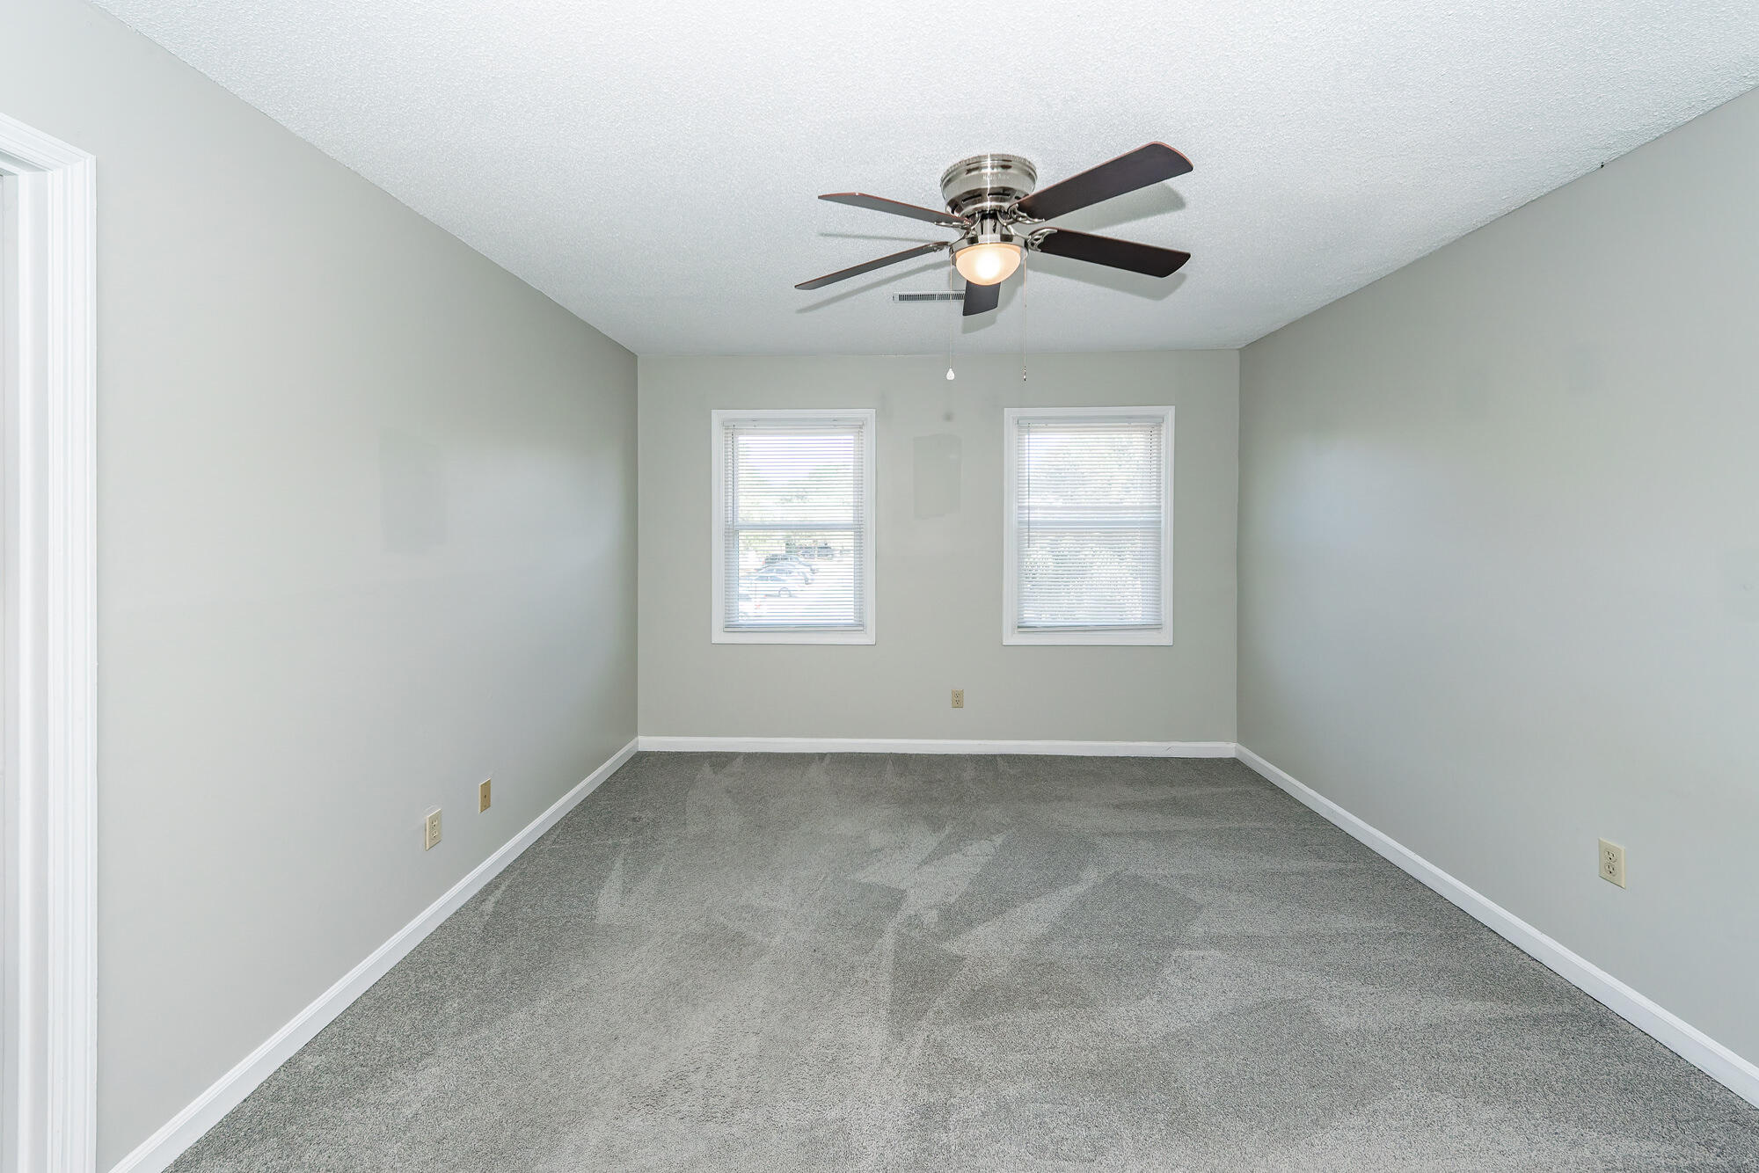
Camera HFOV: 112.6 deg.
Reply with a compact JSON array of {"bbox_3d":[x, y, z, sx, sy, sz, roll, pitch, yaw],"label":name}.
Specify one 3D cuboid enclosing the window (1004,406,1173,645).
[{"bbox_3d":[1.252,-0.351,3.542,1.003,1.414,0.100,0,3,2],"label":"window"}]

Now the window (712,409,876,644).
[{"bbox_3d":[-0.518,-0.354,3.575,0.999,1.416,0.050,0,3,2],"label":"window"}]

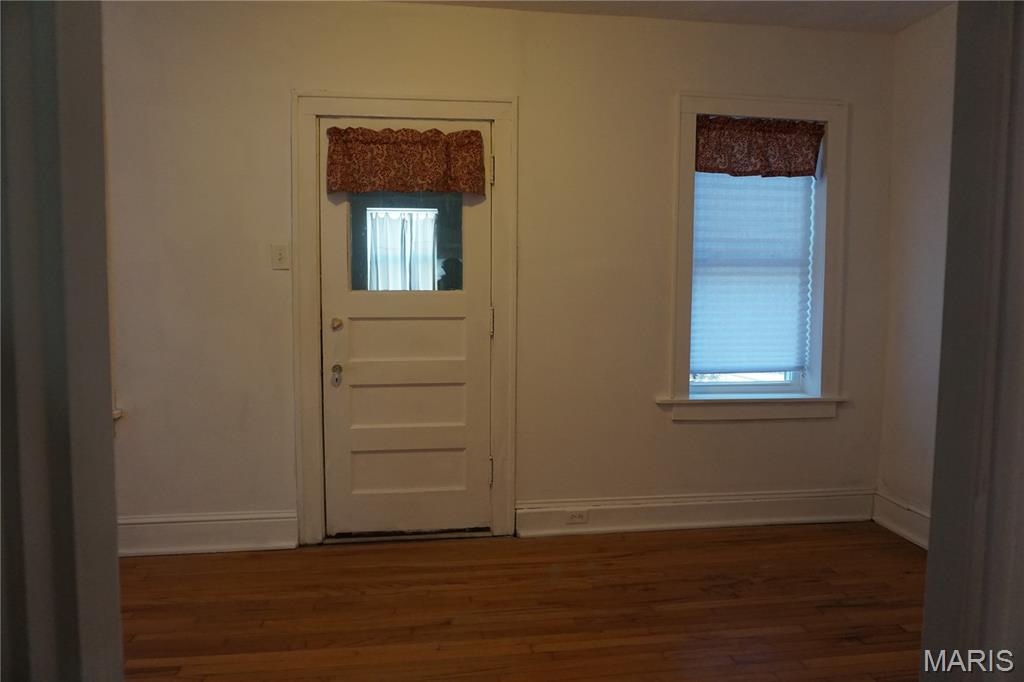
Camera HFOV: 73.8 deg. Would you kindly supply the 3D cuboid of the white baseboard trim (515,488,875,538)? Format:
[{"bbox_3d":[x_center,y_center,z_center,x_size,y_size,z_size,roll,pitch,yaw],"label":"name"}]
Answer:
[{"bbox_3d":[1.006,0.903,3.592,1.982,0.179,0.030,0,3,-8],"label":"white baseboard trim"}]

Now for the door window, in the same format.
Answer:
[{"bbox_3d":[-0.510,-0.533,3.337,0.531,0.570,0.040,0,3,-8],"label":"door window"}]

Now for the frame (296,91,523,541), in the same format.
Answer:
[{"bbox_3d":[-0.509,-0.093,3.373,1.073,2.185,0.100,0,3,-8],"label":"frame"}]

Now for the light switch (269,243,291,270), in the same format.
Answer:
[{"bbox_3d":[-1.101,-0.405,3.259,0.078,0.125,0.017,0,3,-8],"label":"light switch"}]

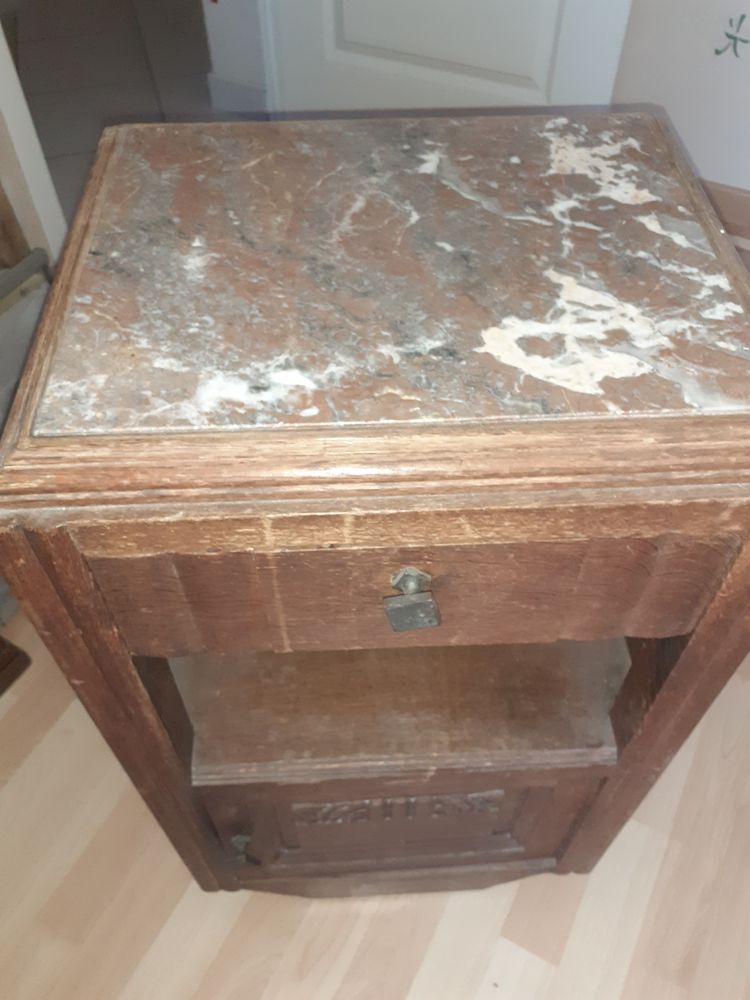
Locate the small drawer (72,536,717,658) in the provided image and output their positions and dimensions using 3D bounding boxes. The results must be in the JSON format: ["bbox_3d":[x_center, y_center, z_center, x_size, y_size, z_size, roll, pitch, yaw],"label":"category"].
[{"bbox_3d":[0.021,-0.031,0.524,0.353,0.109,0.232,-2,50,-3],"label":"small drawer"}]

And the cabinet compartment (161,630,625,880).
[{"bbox_3d":[0.018,0.224,0.864,0.385,0.319,0.278,-2,50,-3],"label":"cabinet compartment"}]

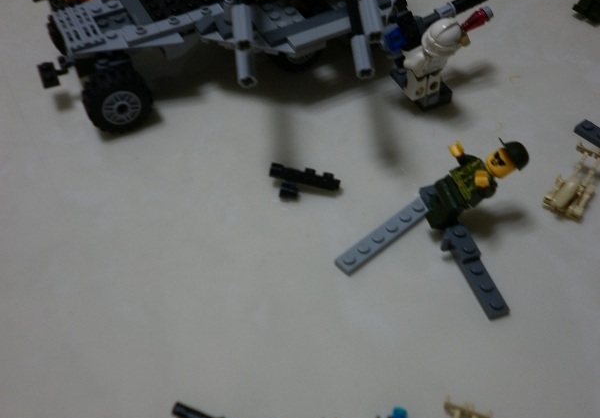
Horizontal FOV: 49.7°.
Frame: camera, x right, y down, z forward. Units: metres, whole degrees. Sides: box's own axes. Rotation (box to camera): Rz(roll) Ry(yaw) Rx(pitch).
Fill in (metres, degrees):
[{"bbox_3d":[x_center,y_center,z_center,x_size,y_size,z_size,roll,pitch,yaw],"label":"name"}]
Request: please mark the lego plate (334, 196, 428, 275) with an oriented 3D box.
[{"bbox_3d":[0.035,0.011,0.266,0.048,0.005,0.008,-35,55,-23],"label":"lego plate"}]

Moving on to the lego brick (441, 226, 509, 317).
[{"bbox_3d":[0.066,0.024,0.249,0.012,0.008,0.040,-15,49,-8],"label":"lego brick"}]

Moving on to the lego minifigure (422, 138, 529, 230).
[{"bbox_3d":[0.070,-0.012,0.259,0.043,0.021,0.023,-25,51,14],"label":"lego minifigure"}]

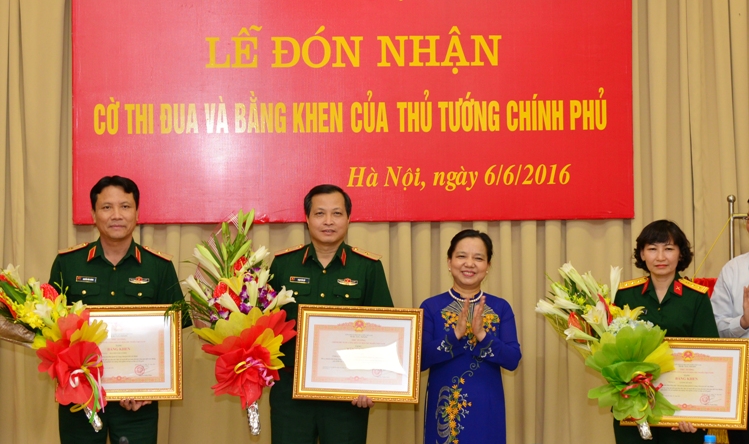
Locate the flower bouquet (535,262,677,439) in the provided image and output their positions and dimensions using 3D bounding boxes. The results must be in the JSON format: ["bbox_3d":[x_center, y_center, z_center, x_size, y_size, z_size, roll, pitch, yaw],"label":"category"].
[{"bbox_3d":[0.967,0.514,5.200,0.460,0.790,0.320,-24,7,0],"label":"flower bouquet"}]

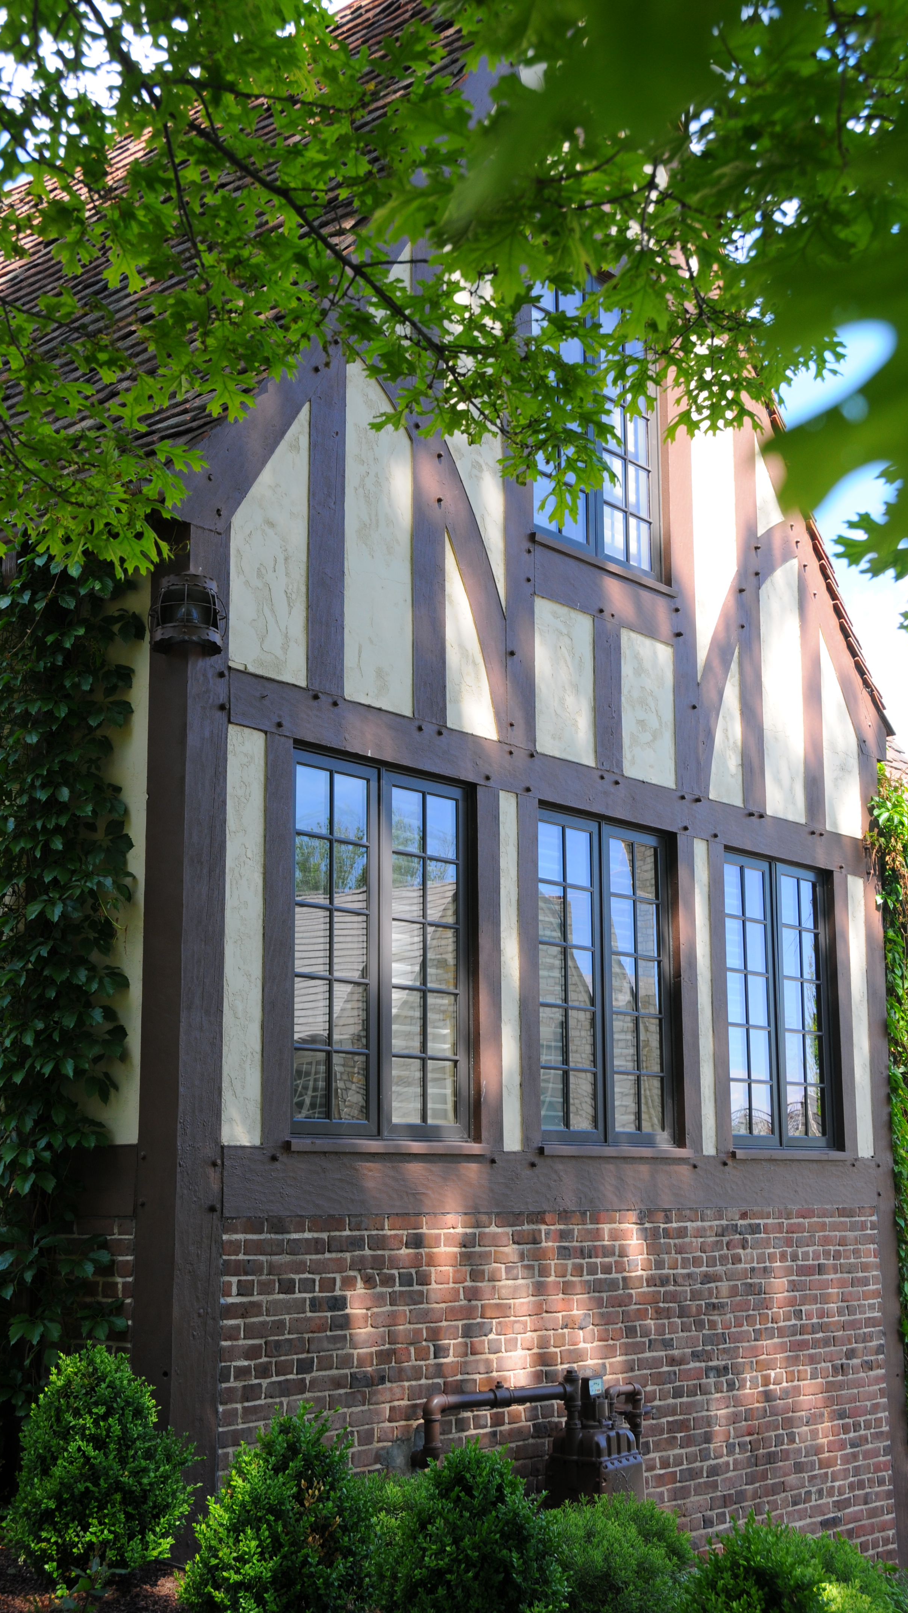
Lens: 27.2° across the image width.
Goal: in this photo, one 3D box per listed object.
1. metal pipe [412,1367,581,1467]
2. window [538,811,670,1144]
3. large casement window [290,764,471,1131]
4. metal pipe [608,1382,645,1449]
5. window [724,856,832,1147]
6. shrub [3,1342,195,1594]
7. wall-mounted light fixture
[{"bbox_3d":[0.176,2.329,7.192,0.132,0.292,0.925,-11,-15,41],"label":"metal pipe"},{"bbox_3d":[0.621,0.761,8.299,0.091,1.434,1.023,-11,-15,41],"label":"window"},{"bbox_3d":[-0.321,0.556,7.265,0.091,1.434,1.031,-11,-15,41],"label":"large casement window"},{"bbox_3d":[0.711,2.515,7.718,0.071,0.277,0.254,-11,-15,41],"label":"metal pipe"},{"bbox_3d":[1.556,0.965,9.326,0.091,1.434,1.013,-11,-15,41],"label":"window"},{"bbox_3d":[-1.104,2.052,5.890,0.577,0.708,0.577,0,-12,-3],"label":"shrub"},{"bbox_3d":[-0.926,-0.677,6.531,0.263,0.263,0.253,0,-12,-3],"label":"wall-mounted light fixture"}]

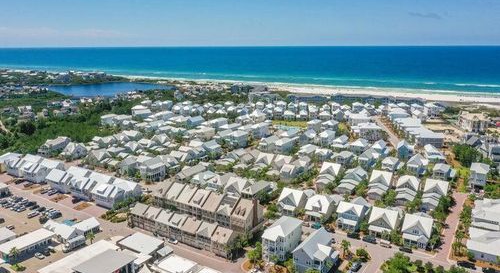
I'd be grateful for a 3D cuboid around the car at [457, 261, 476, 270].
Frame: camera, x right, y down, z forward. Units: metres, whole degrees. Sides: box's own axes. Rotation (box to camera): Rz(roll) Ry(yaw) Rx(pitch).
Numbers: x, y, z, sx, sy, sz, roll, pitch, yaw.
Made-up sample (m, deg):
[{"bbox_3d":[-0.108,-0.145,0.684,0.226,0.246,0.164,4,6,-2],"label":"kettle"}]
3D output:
[{"bbox_3d":[84.589,50.310,151.797,5.600,1.850,1.970,8,16,31],"label":"car"}]

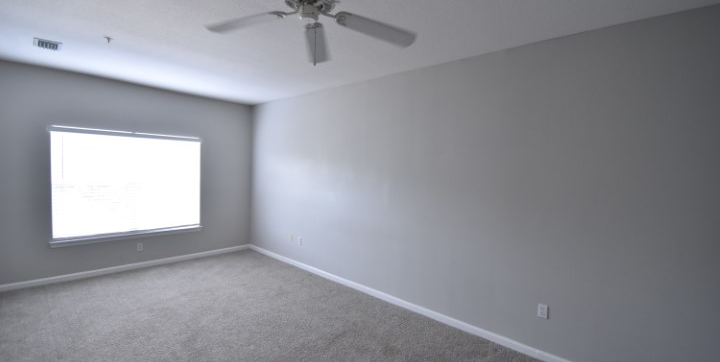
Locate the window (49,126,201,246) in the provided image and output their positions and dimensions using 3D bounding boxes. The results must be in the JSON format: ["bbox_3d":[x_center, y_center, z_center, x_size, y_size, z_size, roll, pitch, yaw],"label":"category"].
[{"bbox_3d":[-3.300,0.069,4.422,0.110,1.520,1.780,4,3,41],"label":"window"}]

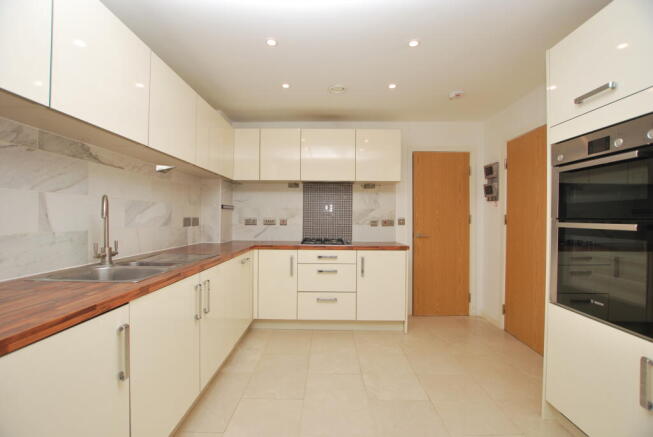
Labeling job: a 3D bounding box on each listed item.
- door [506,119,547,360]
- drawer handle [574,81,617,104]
[{"bbox_3d":[1.901,0.190,2.502,0.045,1.980,0.730,0,0,0],"label":"door"},{"bbox_3d":[1.270,-0.589,1.288,0.037,0.021,0.186,0,0,0],"label":"drawer handle"}]

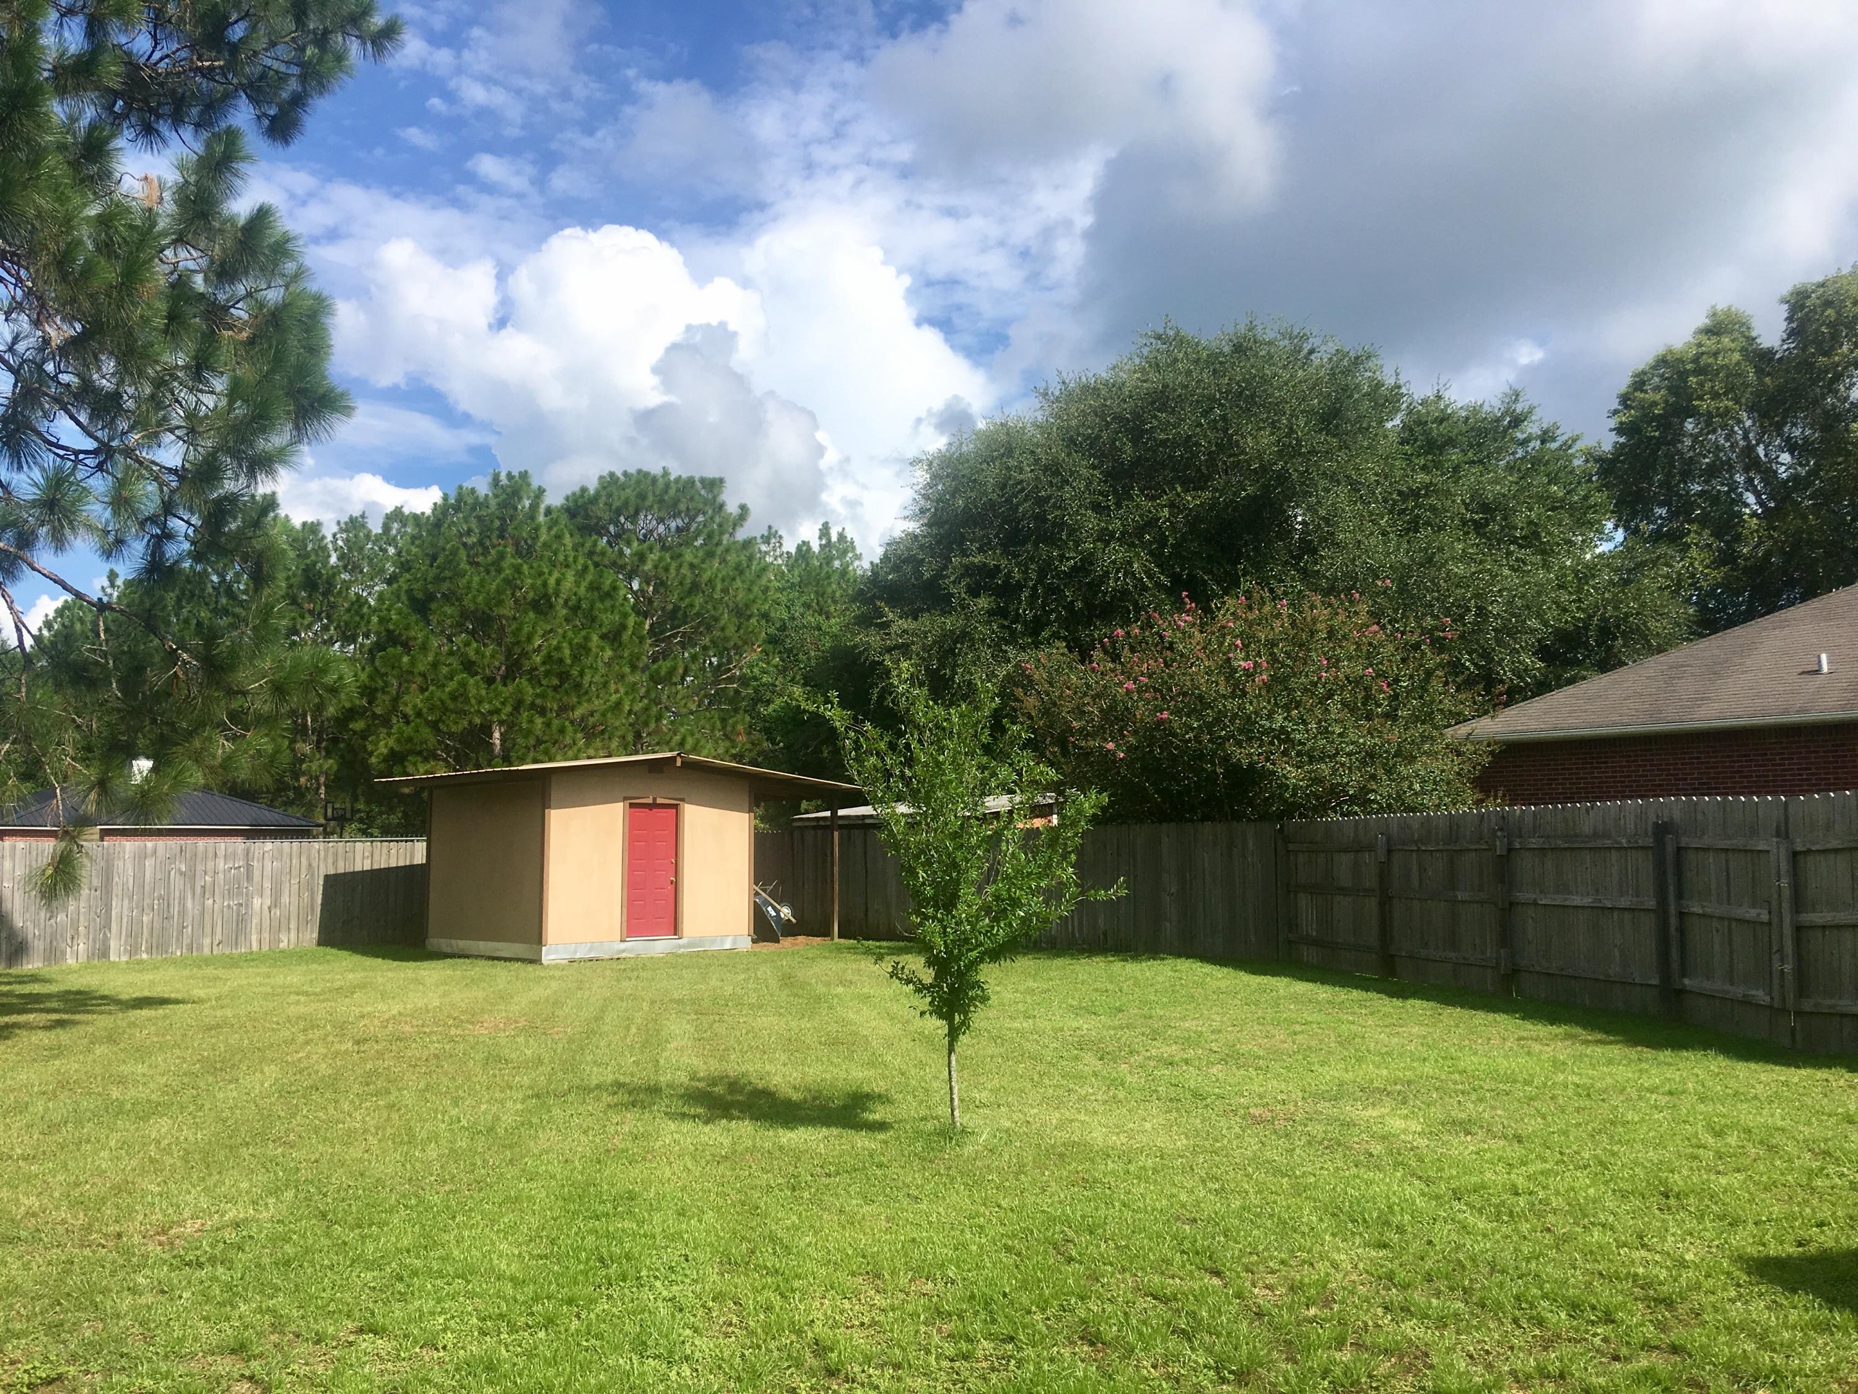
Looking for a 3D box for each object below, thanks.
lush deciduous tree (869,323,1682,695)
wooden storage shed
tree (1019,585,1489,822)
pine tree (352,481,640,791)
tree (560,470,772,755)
[{"bbox_3d":[7.963,-1.788,34.343,18.200,13.369,16.000,-2,-6,13],"label":"lush deciduous tree"},{"bbox_3d":[-5.042,2.604,25.520,6.220,3.059,4.870,5,-8,-43],"label":"wooden storage shed"},{"bbox_3d":[5.100,1.103,24.207,7.498,5.636,6.600,-2,-6,12],"label":"tree"},{"bbox_3d":[-12.044,-0.211,43.244,8.565,12.276,8.000,1,-6,-16],"label":"pine tree"},{"bbox_3d":[-8.287,-0.389,48.284,6.856,13.581,6.600,1,-6,-10],"label":"tree"}]

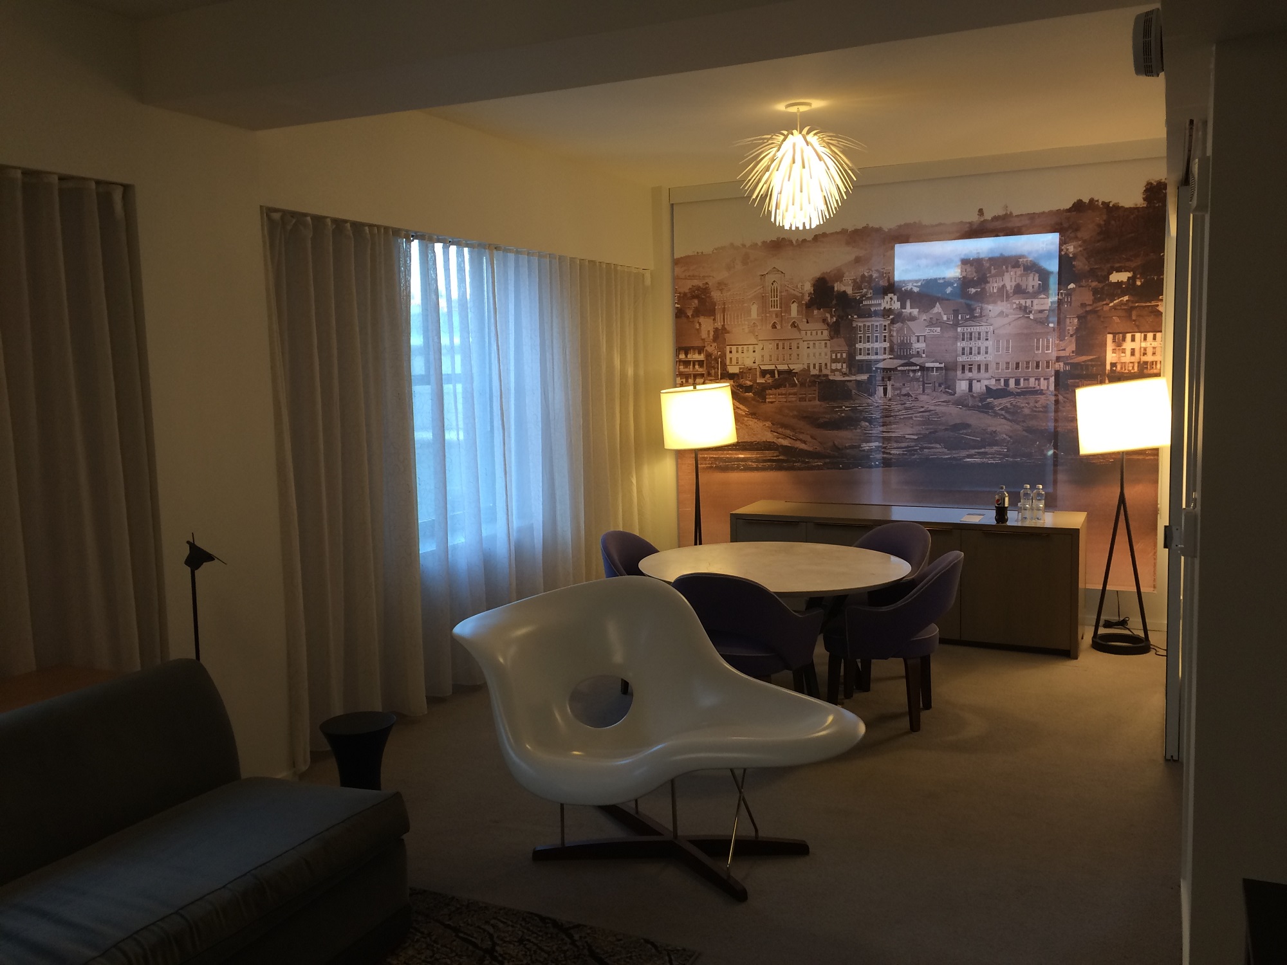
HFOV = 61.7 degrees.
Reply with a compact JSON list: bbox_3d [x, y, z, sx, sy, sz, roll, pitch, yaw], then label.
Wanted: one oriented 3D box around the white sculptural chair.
[{"bbox_3d":[0.030,0.839,3.780,1.500,0.870,0.860,-1,6,6],"label":"white sculptural chair"}]

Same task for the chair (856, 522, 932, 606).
[{"bbox_3d":[1.145,0.641,5.572,0.620,0.810,0.660,-6,8,-38],"label":"chair"}]

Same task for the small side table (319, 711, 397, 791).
[{"bbox_3d":[-0.971,1.066,3.735,0.265,0.480,0.265,2,7,25],"label":"small side table"}]

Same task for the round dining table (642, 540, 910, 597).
[{"bbox_3d":[0.618,0.745,5.165,1.260,0.720,1.260,-1,6,0],"label":"round dining table"}]

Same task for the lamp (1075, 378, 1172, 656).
[{"bbox_3d":[2.702,0.189,6.069,0.480,1.520,0.480,2,7,25],"label":"lamp"}]

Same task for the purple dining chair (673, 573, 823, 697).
[{"bbox_3d":[0.445,0.747,4.779,0.660,0.810,0.620,2,7,25],"label":"purple dining chair"}]

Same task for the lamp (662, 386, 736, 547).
[{"bbox_3d":[0.388,0.129,7.126,0.480,1.520,0.480,2,7,25],"label":"lamp"}]

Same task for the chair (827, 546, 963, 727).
[{"bbox_3d":[1.157,0.700,5.042,0.620,0.810,0.640,2,7,25],"label":"chair"}]

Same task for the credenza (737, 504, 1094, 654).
[{"bbox_3d":[1.603,0.548,6.680,2.060,0.725,0.630,2,7,26],"label":"credenza"}]

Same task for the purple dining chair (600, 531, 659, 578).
[{"bbox_3d":[0.104,0.673,5.516,0.620,0.810,0.660,2,7,29],"label":"purple dining chair"}]

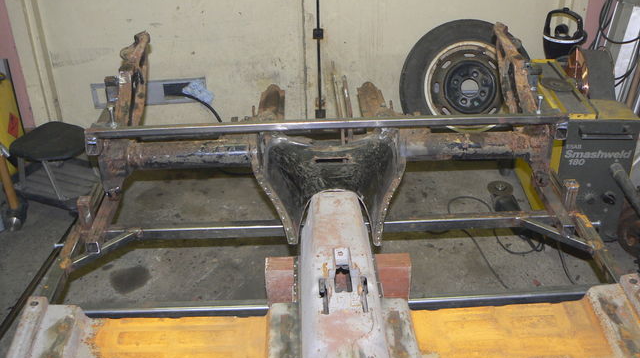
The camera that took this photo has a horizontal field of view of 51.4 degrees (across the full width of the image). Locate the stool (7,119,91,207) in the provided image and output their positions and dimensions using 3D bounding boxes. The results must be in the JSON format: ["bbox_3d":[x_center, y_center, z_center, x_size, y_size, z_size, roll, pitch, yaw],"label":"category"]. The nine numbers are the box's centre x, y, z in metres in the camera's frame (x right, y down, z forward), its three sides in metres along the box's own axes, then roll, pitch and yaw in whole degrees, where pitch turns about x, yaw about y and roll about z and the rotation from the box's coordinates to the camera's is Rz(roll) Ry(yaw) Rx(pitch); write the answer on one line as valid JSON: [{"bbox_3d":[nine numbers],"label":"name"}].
[{"bbox_3d":[-1.068,-0.037,2.765,0.370,0.330,0.290,16,32,29],"label":"stool"}]

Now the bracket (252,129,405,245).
[{"bbox_3d":[0.023,0.018,1.580,0.385,0.150,0.320,-2,28,-1],"label":"bracket"}]

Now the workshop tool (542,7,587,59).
[{"bbox_3d":[1.084,-0.634,2.950,0.195,0.240,0.160,6,29,13],"label":"workshop tool"}]

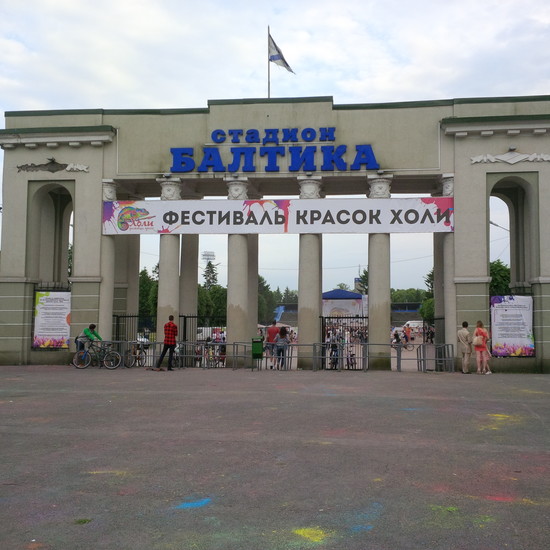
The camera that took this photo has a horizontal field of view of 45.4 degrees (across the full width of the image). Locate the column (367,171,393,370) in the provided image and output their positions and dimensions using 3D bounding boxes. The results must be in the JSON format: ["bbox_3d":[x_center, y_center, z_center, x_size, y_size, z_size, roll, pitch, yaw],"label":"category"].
[{"bbox_3d":[3.678,-0.130,22.948,0.840,6.790,0.840,0,-4,6],"label":"column"}]

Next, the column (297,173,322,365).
[{"bbox_3d":[1.202,-0.113,22.869,0.820,6.757,0.820,0,-4,7],"label":"column"}]

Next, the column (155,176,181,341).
[{"bbox_3d":[-3.819,-0.120,23.803,0.840,6.854,0.840,0,-4,6],"label":"column"}]

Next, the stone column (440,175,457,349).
[{"bbox_3d":[5.934,-0.112,22.300,0.550,6.725,0.750,0,-4,7],"label":"stone column"}]

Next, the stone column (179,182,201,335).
[{"bbox_3d":[-3.418,0.110,26.236,0.800,6.771,0.800,0,-4,7],"label":"stone column"}]

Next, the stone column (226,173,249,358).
[{"bbox_3d":[-1.362,-0.125,23.523,0.840,6.835,0.840,0,-4,6],"label":"stone column"}]

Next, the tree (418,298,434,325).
[{"bbox_3d":[11.763,3.502,50.000,2.200,3.721,2.200,0,-4,7],"label":"tree"}]

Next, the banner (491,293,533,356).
[{"bbox_3d":[7.960,1.719,21.964,1.390,2.041,0.060,0,-4,6],"label":"banner"}]

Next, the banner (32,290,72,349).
[{"bbox_3d":[-8.063,1.634,23.799,1.404,2.068,0.060,0,-4,6],"label":"banner"}]

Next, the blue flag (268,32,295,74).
[{"bbox_3d":[0.245,-8.321,24.725,0.946,1.550,0.250,0,-4,6],"label":"blue flag"}]

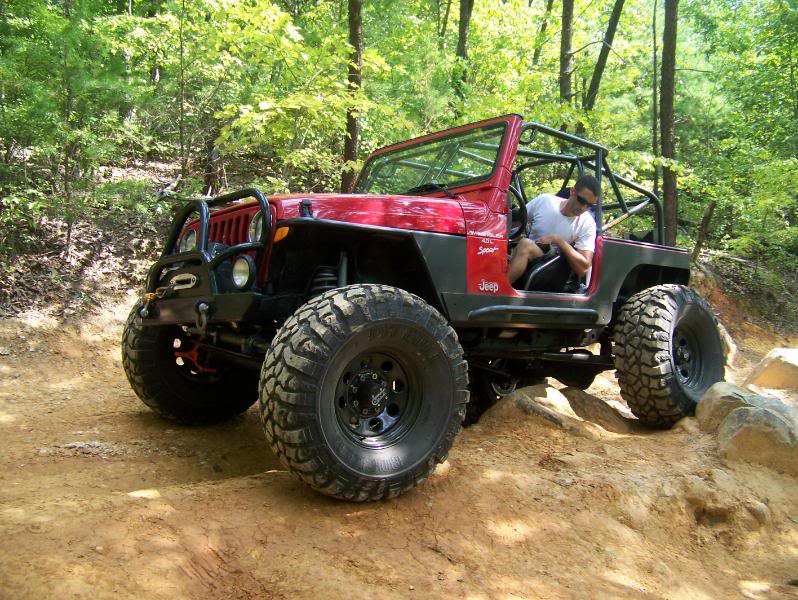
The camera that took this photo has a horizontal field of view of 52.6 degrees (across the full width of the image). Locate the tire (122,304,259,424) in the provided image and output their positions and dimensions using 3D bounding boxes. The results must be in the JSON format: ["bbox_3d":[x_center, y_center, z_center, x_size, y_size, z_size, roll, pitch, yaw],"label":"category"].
[{"bbox_3d":[-1.198,0.296,4.959,0.920,0.920,0.340,2,2,-36],"label":"tire"}]

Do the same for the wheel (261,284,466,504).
[{"bbox_3d":[-0.133,0.409,3.573,0.920,0.920,0.340,2,1,-35],"label":"wheel"}]

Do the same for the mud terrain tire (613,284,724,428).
[{"bbox_3d":[1.762,0.376,5.212,0.920,0.920,0.340,3,-12,-42],"label":"mud terrain tire"}]

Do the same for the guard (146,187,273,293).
[{"bbox_3d":[-1.026,-0.265,3.992,0.270,0.490,1.170,3,-4,-40],"label":"guard"}]

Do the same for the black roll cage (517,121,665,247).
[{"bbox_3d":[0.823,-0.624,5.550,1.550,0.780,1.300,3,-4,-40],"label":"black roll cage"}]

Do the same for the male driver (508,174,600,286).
[{"bbox_3d":[0.894,-0.388,5.040,0.620,0.890,0.860,0,-2,42],"label":"male driver"}]

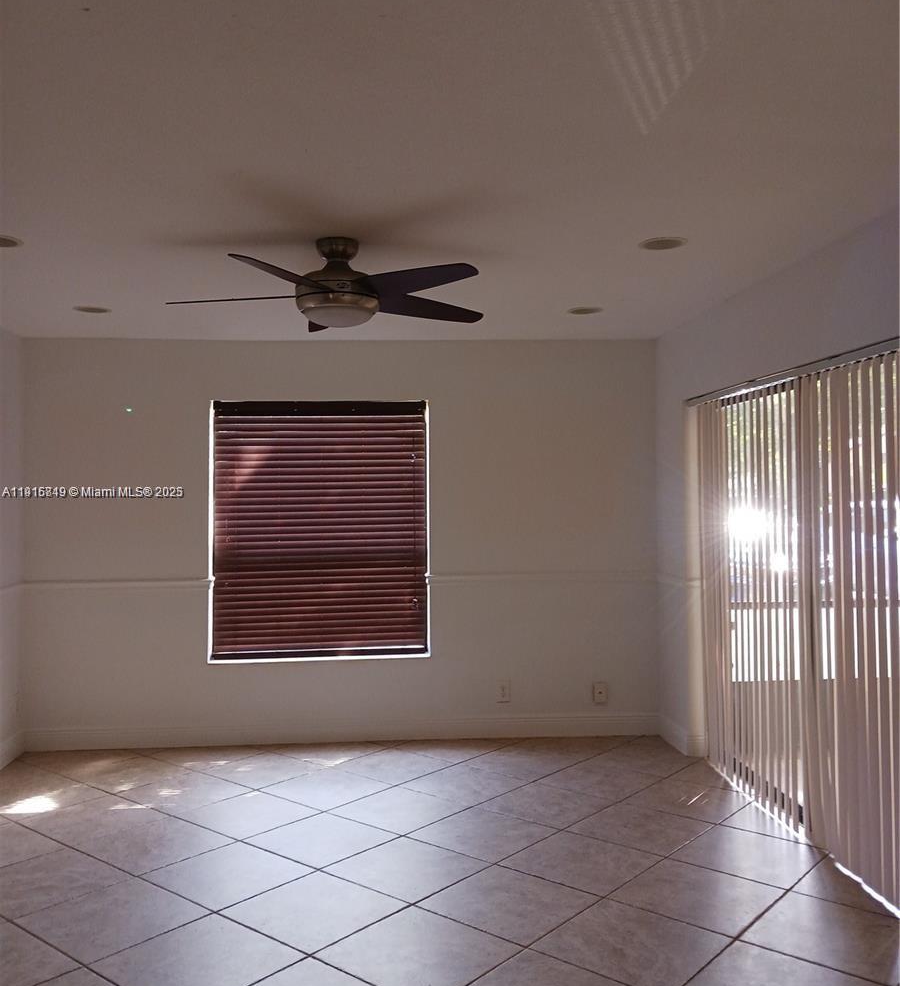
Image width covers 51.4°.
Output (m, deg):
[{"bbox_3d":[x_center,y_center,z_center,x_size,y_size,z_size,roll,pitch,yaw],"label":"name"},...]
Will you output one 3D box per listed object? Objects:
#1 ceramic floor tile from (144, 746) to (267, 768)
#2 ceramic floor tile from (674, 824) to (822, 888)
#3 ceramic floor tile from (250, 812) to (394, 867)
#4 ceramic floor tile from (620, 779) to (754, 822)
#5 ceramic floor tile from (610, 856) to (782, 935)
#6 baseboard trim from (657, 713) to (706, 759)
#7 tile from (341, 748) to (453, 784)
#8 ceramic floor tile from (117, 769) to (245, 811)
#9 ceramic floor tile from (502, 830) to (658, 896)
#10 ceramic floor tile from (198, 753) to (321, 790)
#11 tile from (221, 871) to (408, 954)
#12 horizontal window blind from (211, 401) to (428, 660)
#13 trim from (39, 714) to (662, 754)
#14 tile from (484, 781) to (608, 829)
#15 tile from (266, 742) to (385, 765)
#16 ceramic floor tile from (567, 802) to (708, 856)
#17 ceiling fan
[{"bbox_3d":[-1.399,1.524,5.455,0.498,0.010,0.498,0,0,39],"label":"ceramic floor tile"},{"bbox_3d":[1.250,1.513,3.911,0.500,0.010,0.500,-1,-1,40],"label":"ceramic floor tile"},{"bbox_3d":[-0.554,1.517,4.095,0.500,0.010,0.500,-1,-1,40],"label":"ceramic floor tile"},{"bbox_3d":[1.187,1.541,4.663,0.500,0.010,0.500,0,-1,39],"label":"ceramic floor tile"},{"bbox_3d":[0.938,1.530,3.554,0.500,0.010,0.500,0,-1,39],"label":"ceramic floor tile"},{"bbox_3d":[1.404,1.480,5.728,0.100,0.133,0.479,0,0,-6],"label":"baseboard trim"},{"bbox_3d":[-0.303,1.522,5.204,0.498,0.010,0.498,0,0,39],"label":"tile"},{"bbox_3d":[-1.331,1.524,4.735,0.500,0.010,0.500,-1,-1,40],"label":"ceramic floor tile"},{"bbox_3d":[0.542,1.514,3.857,0.498,0.010,0.498,0,0,39],"label":"ceramic floor tile"},{"bbox_3d":[-1.011,1.522,5.136,0.498,0.010,0.498,0,0,39],"label":"ceramic floor tile"},{"bbox_3d":[-0.487,1.509,3.387,0.500,0.010,0.500,-1,-1,40],"label":"tile"},{"bbox_3d":[-0.782,0.219,5.711,1.282,1.544,0.060,0,0,-5],"label":"horizontal window blind"},{"bbox_3d":[-0.604,1.455,5.662,3.813,0.129,0.016,0,0,-5],"label":"trim"},{"bbox_3d":[0.474,1.518,4.565,0.498,0.010,0.498,0,0,39],"label":"tile"},{"bbox_3d":[-0.708,1.536,5.555,0.500,0.010,0.500,0,-1,39],"label":"tile"},{"bbox_3d":[0.866,1.536,4.269,0.500,0.010,0.500,0,-1,39],"label":"ceramic floor tile"},{"bbox_3d":[-0.426,-0.780,3.514,1.280,0.327,1.270,0,0,-5],"label":"ceiling fan"}]

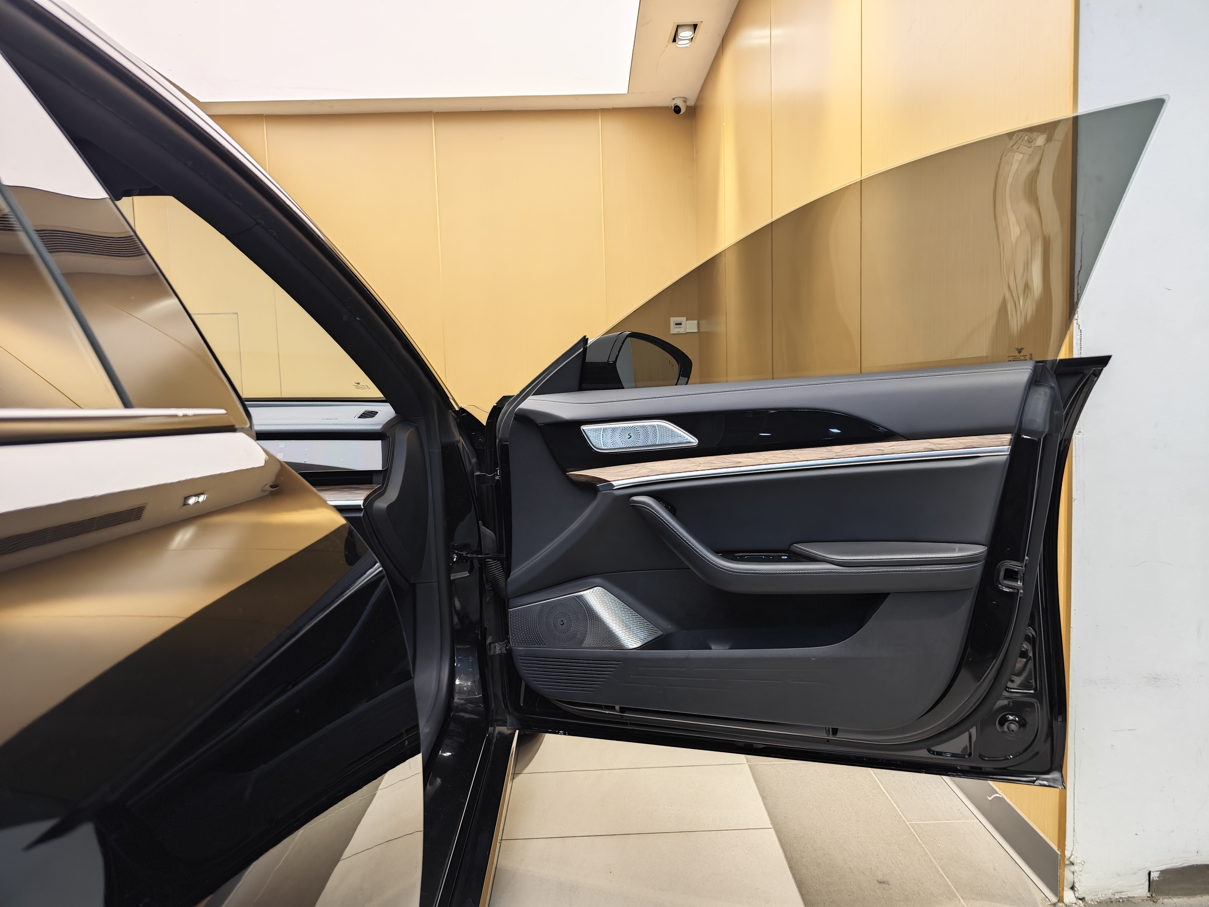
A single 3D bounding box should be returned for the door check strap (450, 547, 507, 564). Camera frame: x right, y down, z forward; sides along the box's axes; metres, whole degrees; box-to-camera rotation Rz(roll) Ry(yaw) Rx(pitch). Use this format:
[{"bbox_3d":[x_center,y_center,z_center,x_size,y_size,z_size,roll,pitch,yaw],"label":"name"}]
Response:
[{"bbox_3d":[-0.261,0.213,1.665,0.120,0.035,0.030,-1,5,10],"label":"door check strap"}]

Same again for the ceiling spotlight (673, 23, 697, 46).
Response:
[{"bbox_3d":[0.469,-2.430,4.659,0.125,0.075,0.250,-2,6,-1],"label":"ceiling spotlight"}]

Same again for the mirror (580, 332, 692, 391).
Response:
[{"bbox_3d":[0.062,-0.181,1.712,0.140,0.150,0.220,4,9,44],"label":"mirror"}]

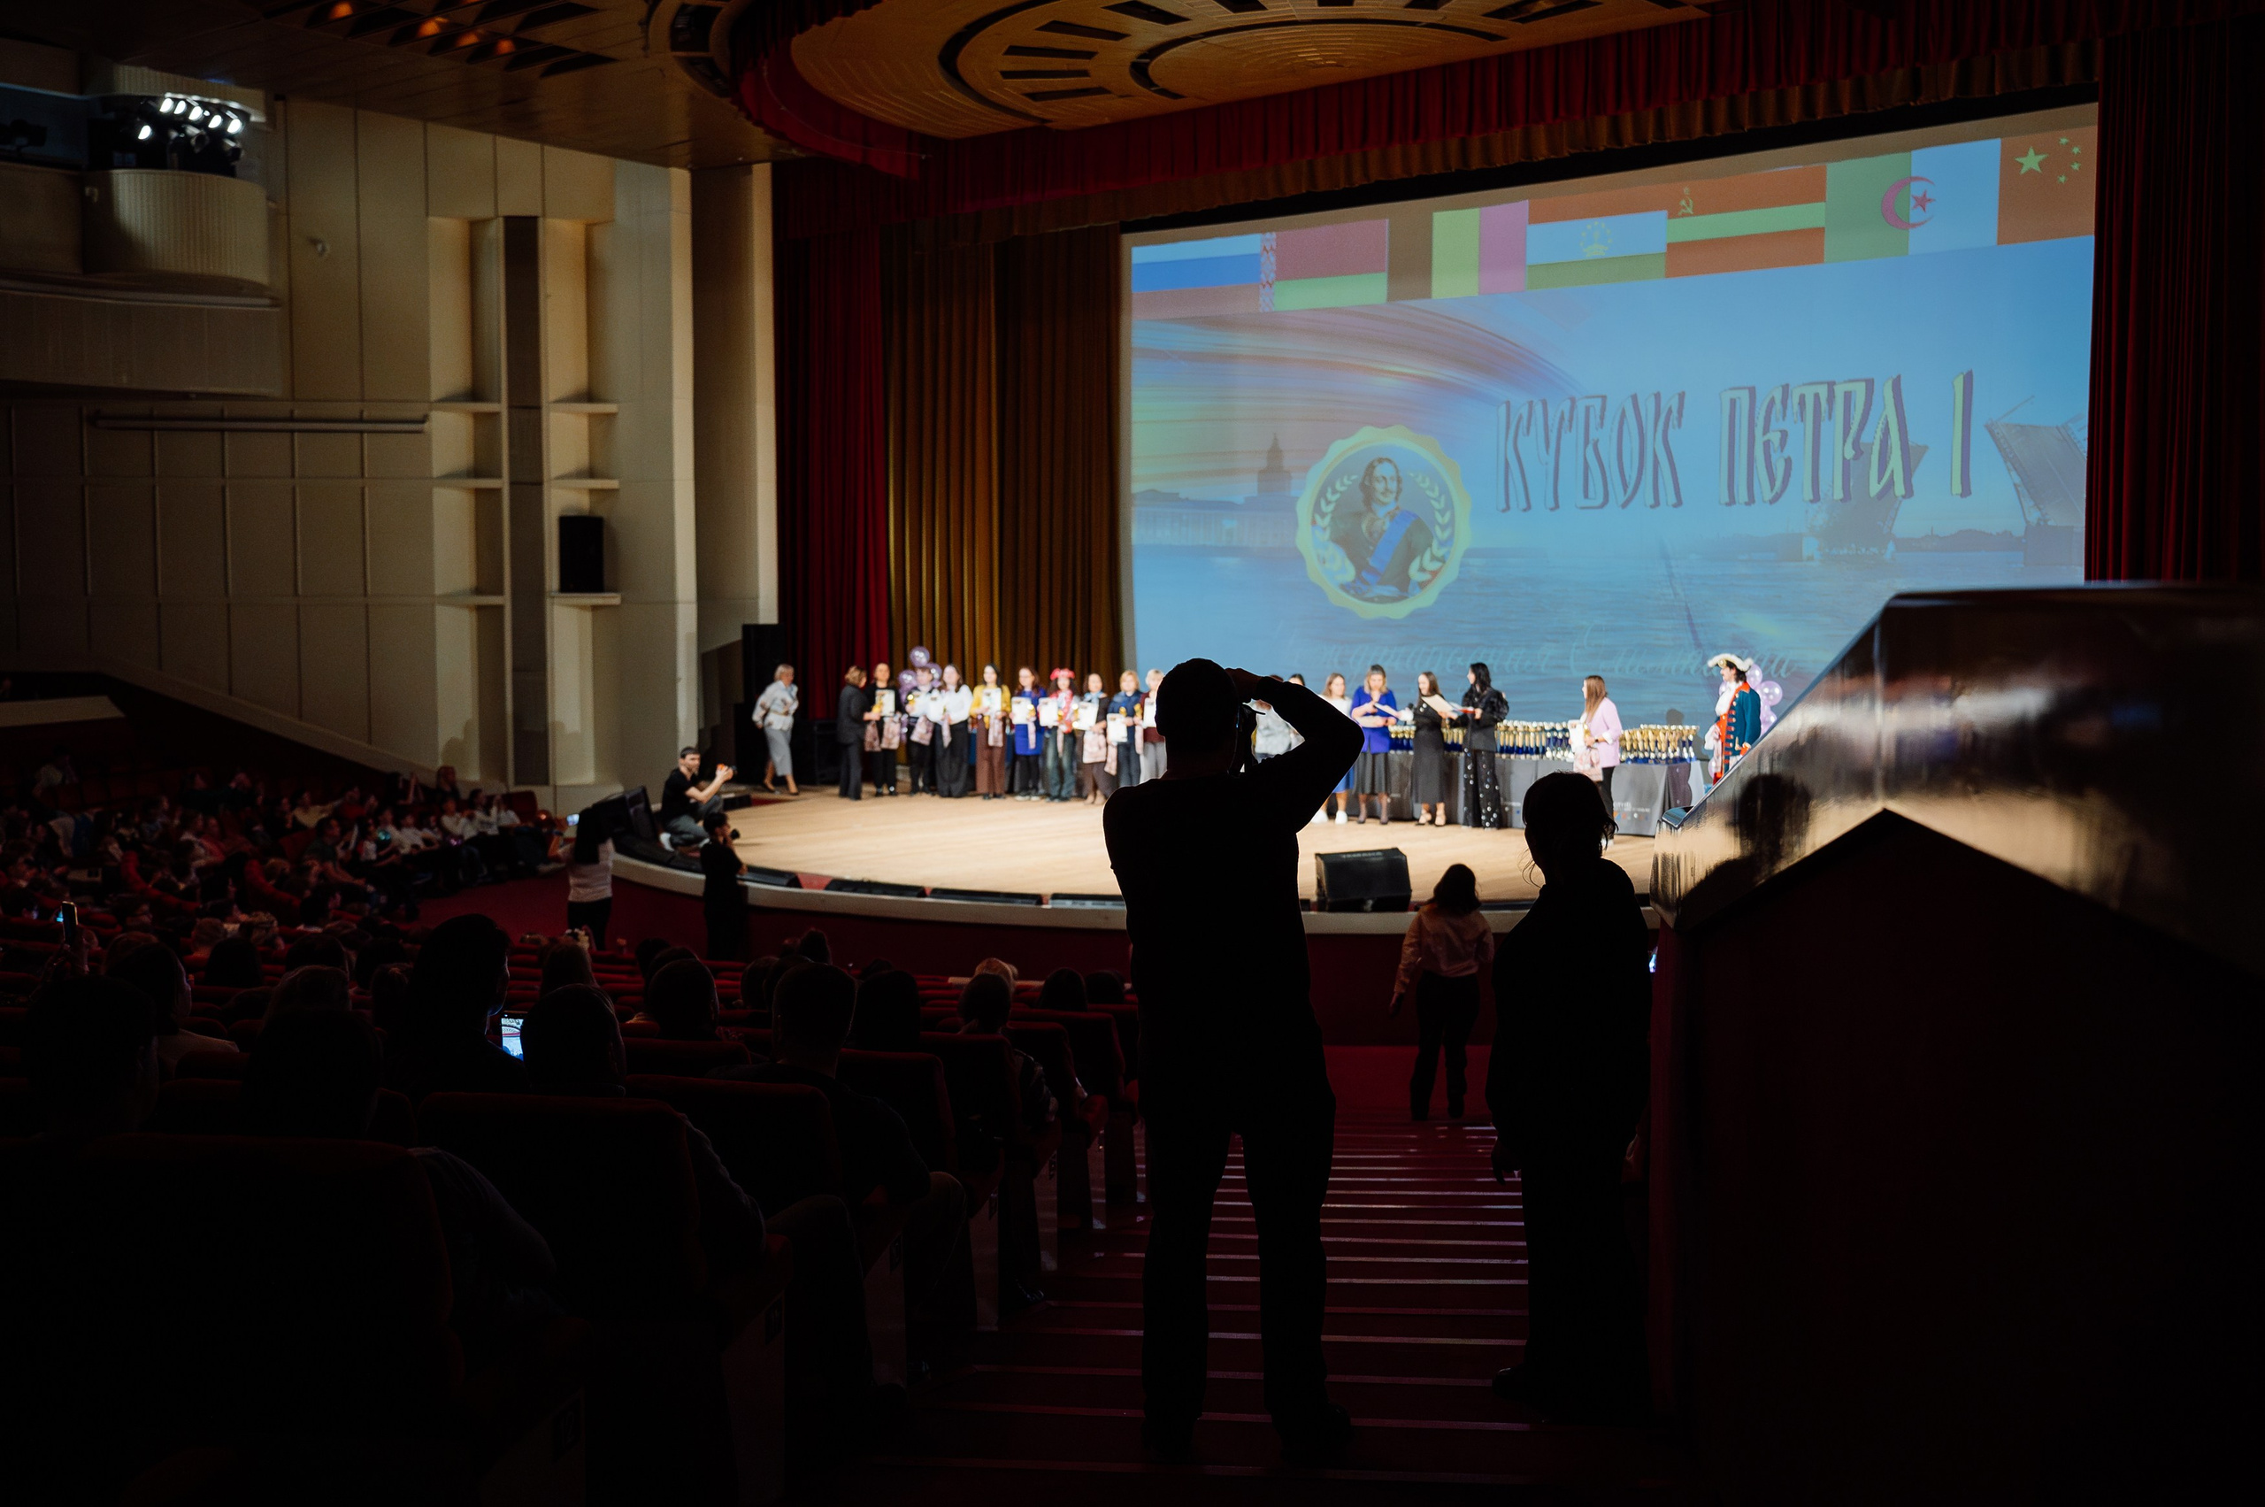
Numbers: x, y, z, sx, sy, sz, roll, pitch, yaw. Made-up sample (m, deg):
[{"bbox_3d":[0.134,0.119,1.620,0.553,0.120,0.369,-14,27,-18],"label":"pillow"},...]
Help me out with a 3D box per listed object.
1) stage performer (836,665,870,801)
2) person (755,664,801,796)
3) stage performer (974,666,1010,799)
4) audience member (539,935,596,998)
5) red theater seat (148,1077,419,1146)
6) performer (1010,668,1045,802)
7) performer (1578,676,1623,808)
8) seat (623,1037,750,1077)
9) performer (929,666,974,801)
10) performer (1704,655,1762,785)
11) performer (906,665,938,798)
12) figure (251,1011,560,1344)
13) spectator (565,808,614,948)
[{"bbox_3d":[-3.419,-0.255,25.304,0.450,1.630,0.460,-2,4,-31],"label":"stage performer"},{"bbox_3d":[-4.408,-0.289,25.786,0.500,1.630,0.500,3,5,37],"label":"person"},{"bbox_3d":[-1.752,-0.264,25.634,0.460,1.670,0.360,2,4,23],"label":"stage performer"},{"bbox_3d":[-2.491,1.368,9.154,0.480,1.170,0.720,1,4,13],"label":"audience member"},{"bbox_3d":[-1.583,1.076,4.277,0.560,0.950,0.660,1,4,10],"label":"red theater seat"},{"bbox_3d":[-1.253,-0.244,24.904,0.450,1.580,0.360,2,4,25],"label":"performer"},{"bbox_3d":[4.512,0.068,20.113,0.410,1.627,0.450,-2,5,-35],"label":"performer"},{"bbox_3d":[-1.417,1.329,6.697,0.590,0.940,0.660,1,4,10],"label":"seat"},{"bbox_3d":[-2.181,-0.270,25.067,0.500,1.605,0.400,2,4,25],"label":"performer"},{"bbox_3d":[6.158,-0.097,21.240,0.460,1.815,0.580,-2,5,-33],"label":"performer"},{"bbox_3d":[-2.634,-0.286,25.973,0.480,1.610,0.380,1,4,12],"label":"performer"},{"bbox_3d":[-1.122,0.930,3.245,0.580,1.150,0.720,1,4,9],"label":"figure"},{"bbox_3d":[-4.555,1.287,17.413,0.500,1.640,0.480,-1,4,-23],"label":"spectator"}]

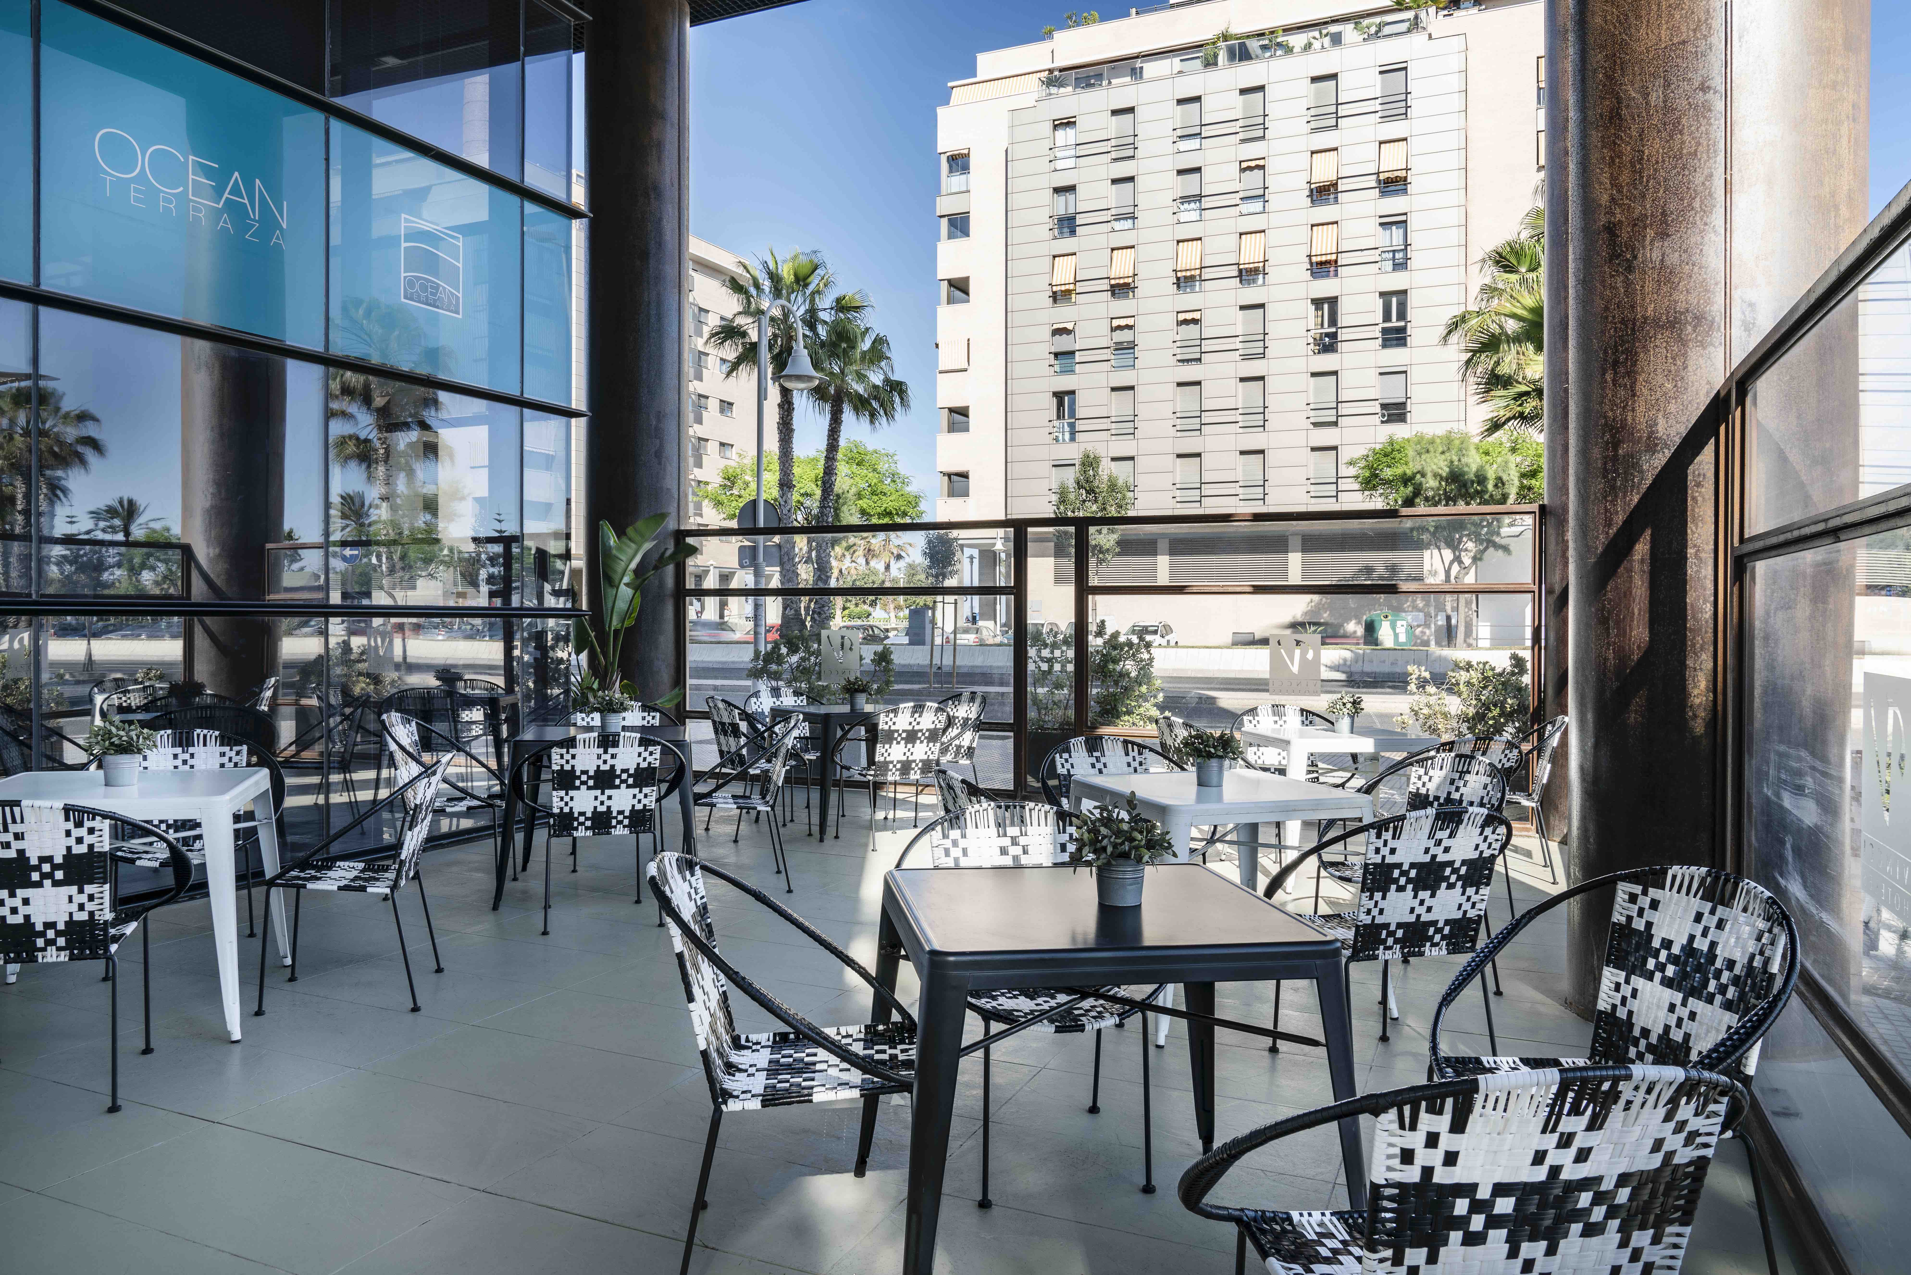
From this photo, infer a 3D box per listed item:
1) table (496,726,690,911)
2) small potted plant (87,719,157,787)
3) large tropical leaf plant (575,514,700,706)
[{"bbox_3d":[-1.745,0.857,6.354,0.853,0.758,0.853,0,1,-12],"label":"table"},{"bbox_3d":[-2.793,0.383,4.265,0.207,0.222,0.207,0,1,0],"label":"small potted plant"},{"bbox_3d":[-2.598,0.123,10.150,1.066,2.192,1.015,0,1,0],"label":"large tropical leaf plant"}]

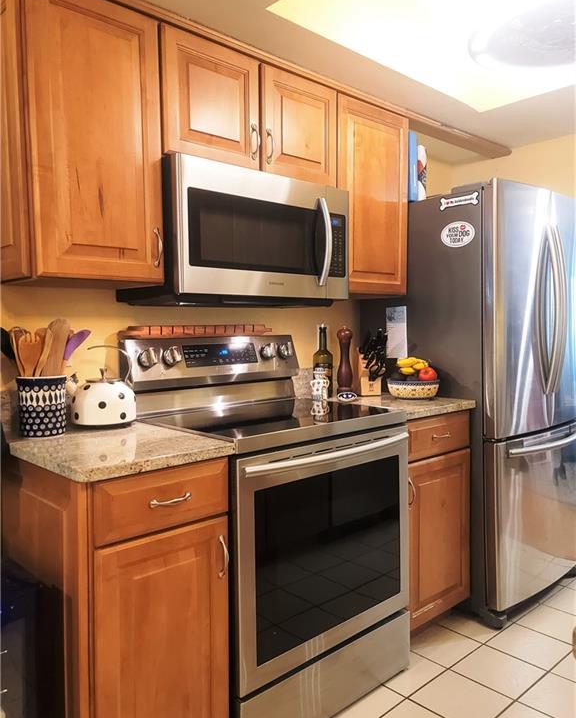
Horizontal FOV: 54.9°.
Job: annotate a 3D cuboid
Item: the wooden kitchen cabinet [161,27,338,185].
[{"bbox_3d":[-0.202,-0.833,2.029,0.743,0.382,0.349,-3,4,-41],"label":"wooden kitchen cabinet"}]

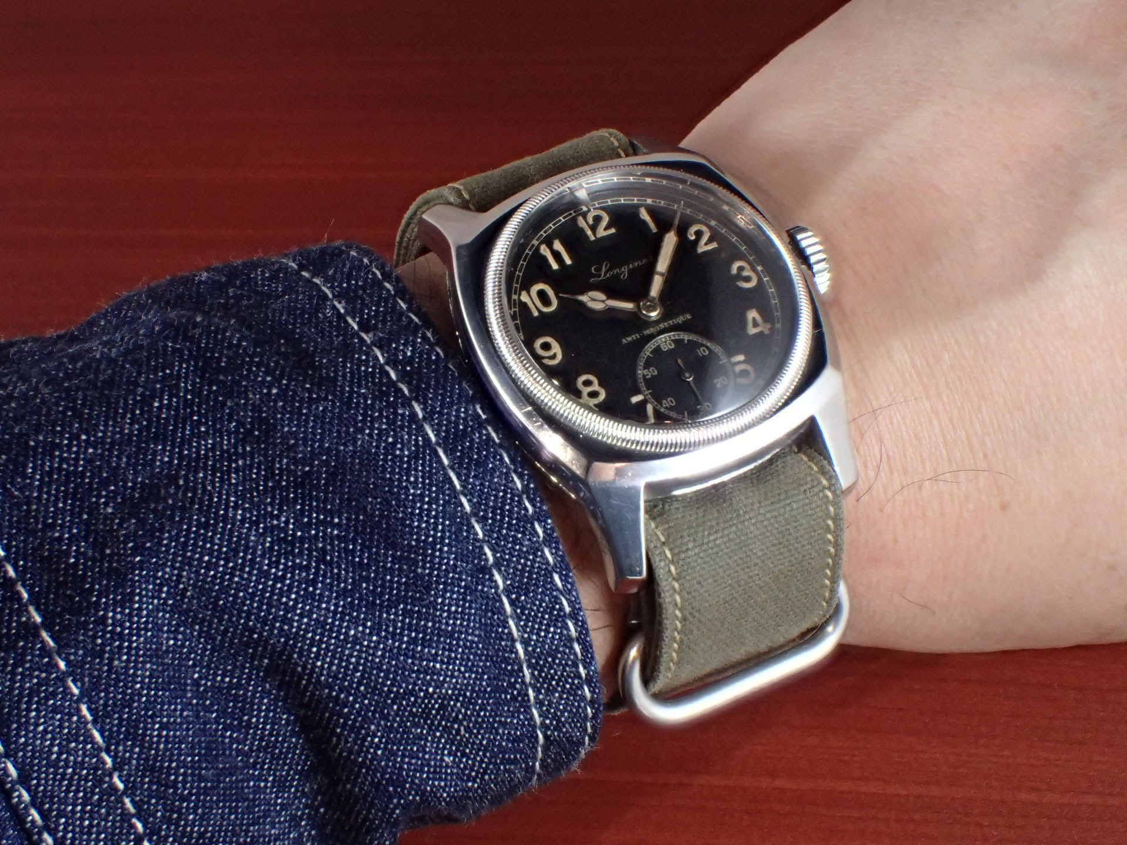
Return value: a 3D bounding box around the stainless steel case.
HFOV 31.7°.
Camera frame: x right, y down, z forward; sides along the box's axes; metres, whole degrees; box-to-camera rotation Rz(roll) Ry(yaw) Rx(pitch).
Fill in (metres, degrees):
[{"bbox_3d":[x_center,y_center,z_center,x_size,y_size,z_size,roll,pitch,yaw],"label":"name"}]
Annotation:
[{"bbox_3d":[0.010,-0.012,0.223,0.042,0.013,0.051,-21,66,-19],"label":"stainless steel case"}]

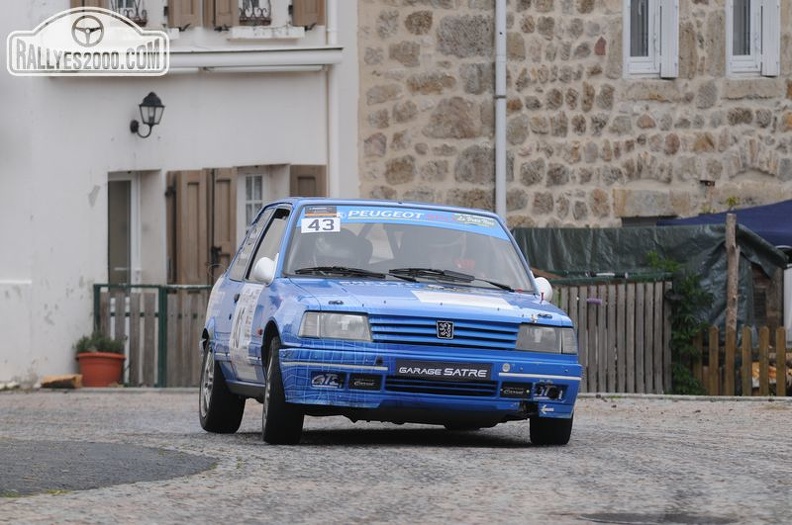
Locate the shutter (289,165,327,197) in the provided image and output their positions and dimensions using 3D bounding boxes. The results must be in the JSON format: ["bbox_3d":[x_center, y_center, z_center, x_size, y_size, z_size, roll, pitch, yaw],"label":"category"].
[{"bbox_3d":[-0.867,-0.260,62.800,0.050,1.400,0.520,2,4,42],"label":"shutter"}]

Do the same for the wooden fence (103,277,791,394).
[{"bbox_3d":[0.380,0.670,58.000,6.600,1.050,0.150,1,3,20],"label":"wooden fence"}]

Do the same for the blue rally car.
[{"bbox_3d":[-0.070,0.300,35.400,1.660,1.340,4.050,2,0,-10],"label":"blue rally car"}]

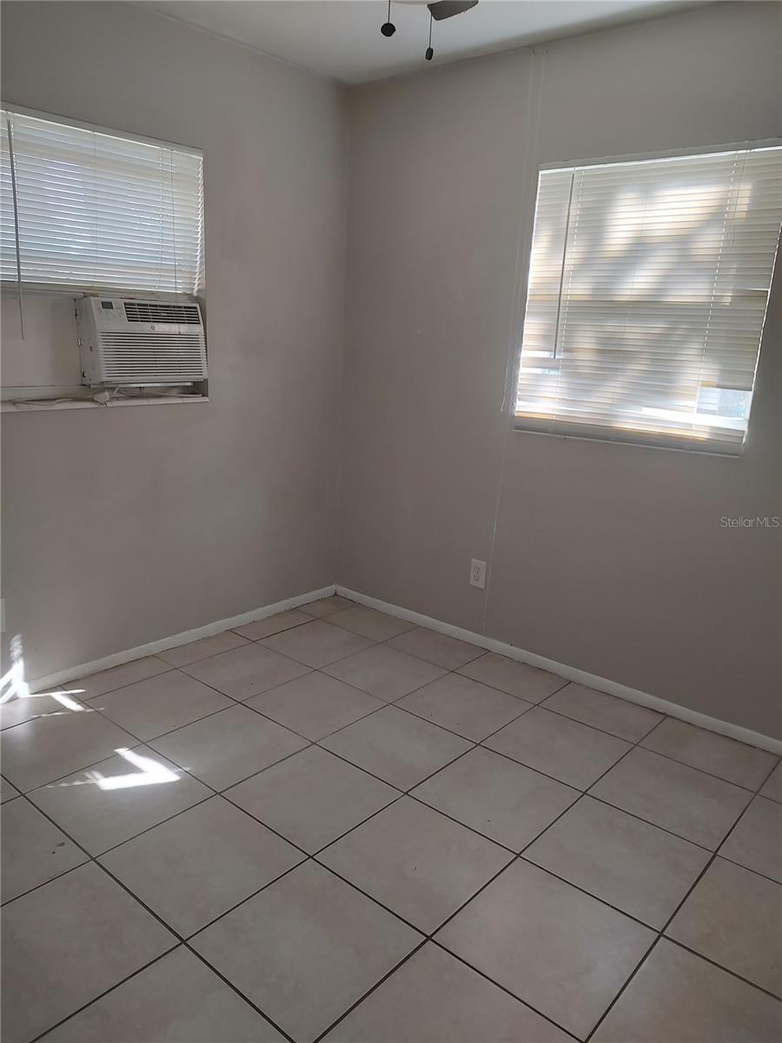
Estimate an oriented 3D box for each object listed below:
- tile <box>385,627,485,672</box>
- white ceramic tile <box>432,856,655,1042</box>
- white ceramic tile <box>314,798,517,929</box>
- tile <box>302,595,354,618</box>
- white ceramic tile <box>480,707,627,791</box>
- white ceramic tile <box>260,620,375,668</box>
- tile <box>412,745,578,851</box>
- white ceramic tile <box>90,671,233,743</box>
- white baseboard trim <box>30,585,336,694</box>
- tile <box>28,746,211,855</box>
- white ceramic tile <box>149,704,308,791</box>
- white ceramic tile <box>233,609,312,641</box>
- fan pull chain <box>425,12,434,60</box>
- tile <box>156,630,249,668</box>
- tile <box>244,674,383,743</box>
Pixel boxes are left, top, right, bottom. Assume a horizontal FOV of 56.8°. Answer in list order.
[{"bbox_3d":[0.214,0.602,3.405,0.402,0.010,0.324,14,17,38],"label":"tile"},{"bbox_3d":[0.378,1.007,1.751,0.398,0.010,0.398,14,17,38],"label":"white ceramic tile"},{"bbox_3d":[0.070,0.929,1.998,0.398,0.010,0.398,14,17,38],"label":"white ceramic tile"},{"bbox_3d":[-0.346,0.454,3.854,0.190,0.010,0.310,14,17,38],"label":"tile"},{"bbox_3d":[0.599,0.813,2.619,0.402,0.010,0.402,14,17,38],"label":"white ceramic tile"},{"bbox_3d":[-0.331,0.560,3.306,0.396,0.010,0.396,14,17,38],"label":"white ceramic tile"},{"bbox_3d":[0.327,0.852,2.258,0.396,0.010,0.396,14,17,38],"label":"tile"},{"bbox_3d":[-0.875,0.692,2.748,0.398,0.010,0.398,14,17,38],"label":"white ceramic tile"},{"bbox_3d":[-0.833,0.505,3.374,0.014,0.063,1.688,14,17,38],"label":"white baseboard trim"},{"bbox_3d":[-0.819,0.833,2.204,0.402,0.010,0.402,14,17,38],"label":"tile"},{"bbox_3d":[-0.555,0.774,2.511,0.402,0.010,0.402,14,17,38],"label":"white ceramic tile"},{"bbox_3d":[-0.566,0.500,3.498,0.211,0.010,0.396,14,17,38],"label":"white ceramic tile"},{"bbox_3d":[0.080,-0.996,1.480,0.015,0.095,0.015,3,14,1],"label":"fan pull chain"},{"bbox_3d":[-0.829,0.579,3.257,0.179,0.010,0.402,14,17,38],"label":"tile"},{"bbox_3d":[-0.285,0.696,2.756,0.396,0.010,0.396,14,17,38],"label":"tile"}]

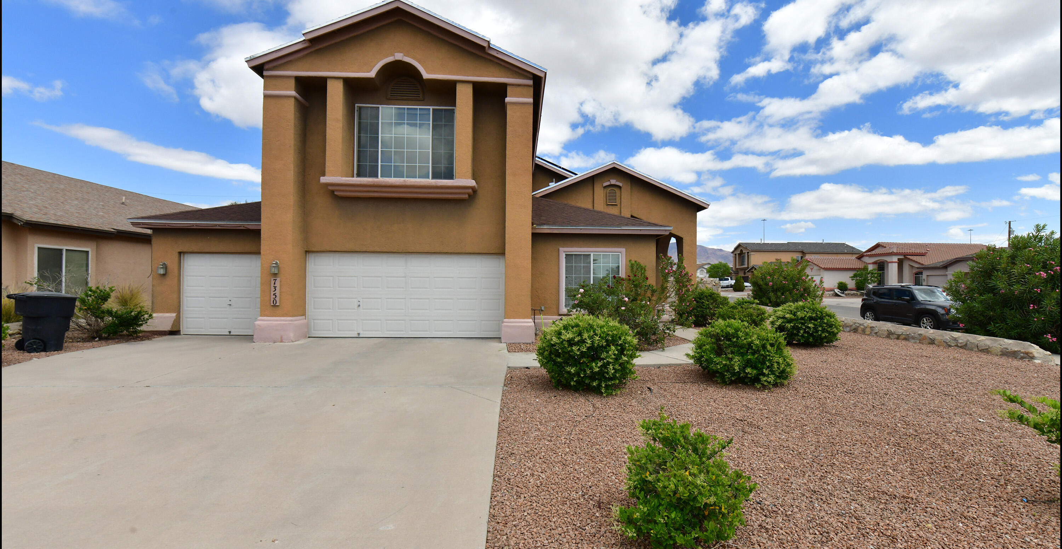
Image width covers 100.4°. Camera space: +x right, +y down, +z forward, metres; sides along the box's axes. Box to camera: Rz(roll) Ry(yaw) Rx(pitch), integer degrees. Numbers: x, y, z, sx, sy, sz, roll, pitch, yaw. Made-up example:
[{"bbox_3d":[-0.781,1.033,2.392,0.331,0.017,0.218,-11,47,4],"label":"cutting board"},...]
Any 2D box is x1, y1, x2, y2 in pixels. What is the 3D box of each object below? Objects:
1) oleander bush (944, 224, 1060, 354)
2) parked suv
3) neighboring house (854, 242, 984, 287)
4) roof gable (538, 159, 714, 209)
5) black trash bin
[{"bbox_3d":[11.150,0.270,10.000,2.800,3.000,2.700,0,0,0],"label":"oleander bush"},{"bbox_3d":[15.660,1.350,18.010,1.820,1.690,4.240,1,-1,-4],"label":"parked suv"},{"bbox_3d":[45.000,-1.200,51.000,12.000,5.900,10.500,0,0,-5],"label":"neighboring house"},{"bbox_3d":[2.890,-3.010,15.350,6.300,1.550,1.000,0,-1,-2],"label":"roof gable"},{"bbox_3d":[-9.750,0.945,8.820,0.720,1.150,0.900,0,-1,30],"label":"black trash bin"}]

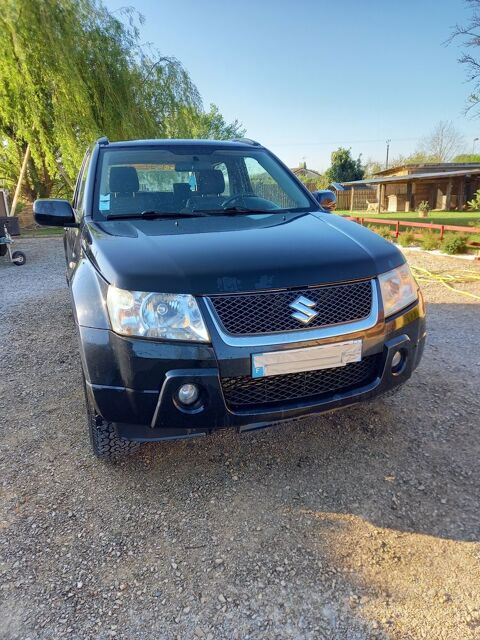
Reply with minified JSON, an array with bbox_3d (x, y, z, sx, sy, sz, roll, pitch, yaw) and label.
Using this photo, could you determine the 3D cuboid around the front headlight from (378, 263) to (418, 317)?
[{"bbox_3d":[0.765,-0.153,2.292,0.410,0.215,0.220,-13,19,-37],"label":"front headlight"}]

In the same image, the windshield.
[{"bbox_3d":[-0.270,-0.976,3.144,1.430,0.150,0.770,-7,51,-20],"label":"windshield"}]

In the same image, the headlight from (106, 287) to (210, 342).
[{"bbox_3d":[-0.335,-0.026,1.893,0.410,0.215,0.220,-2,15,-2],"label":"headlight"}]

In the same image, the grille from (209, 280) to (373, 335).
[{"bbox_3d":[0.257,-0.033,1.993,0.820,0.195,0.120,-7,16,-20],"label":"grille"}]

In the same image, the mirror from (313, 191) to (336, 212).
[{"bbox_3d":[0.648,-0.880,3.433,0.220,0.165,0.150,-7,16,-20],"label":"mirror"}]

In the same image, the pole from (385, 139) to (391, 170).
[{"bbox_3d":[16.088,-15.809,50.992,0.500,7.800,0.280,-1,15,0],"label":"pole"}]

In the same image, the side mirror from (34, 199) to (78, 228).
[{"bbox_3d":[-1.127,-0.655,2.793,0.230,0.170,0.150,-7,16,-20],"label":"side mirror"}]

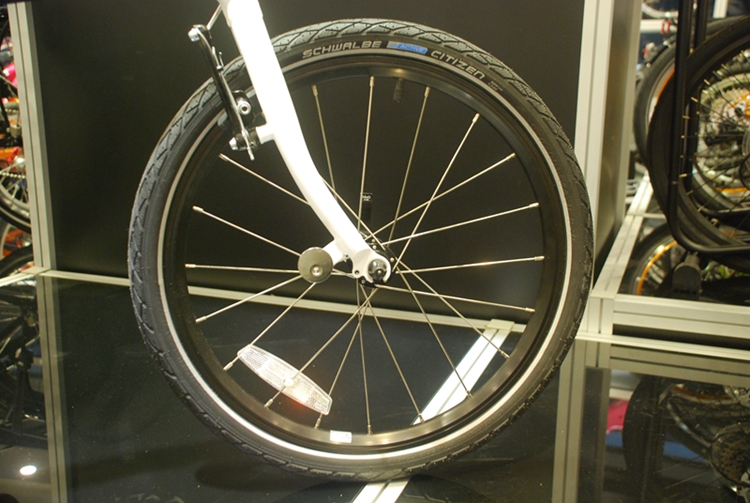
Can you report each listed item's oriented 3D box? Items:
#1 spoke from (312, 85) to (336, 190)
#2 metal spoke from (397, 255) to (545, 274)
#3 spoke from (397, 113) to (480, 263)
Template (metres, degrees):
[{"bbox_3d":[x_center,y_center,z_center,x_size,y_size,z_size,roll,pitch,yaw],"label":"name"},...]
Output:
[{"bbox_3d":[-0.044,-0.083,0.858,0.004,0.184,0.004,-14,19,-6],"label":"spoke"},{"bbox_3d":[0.093,0.016,0.895,0.187,0.004,0.004,-5,10,0],"label":"metal spoke"},{"bbox_3d":[0.064,-0.061,0.849,0.004,0.191,0.004,29,-4,-12],"label":"spoke"}]

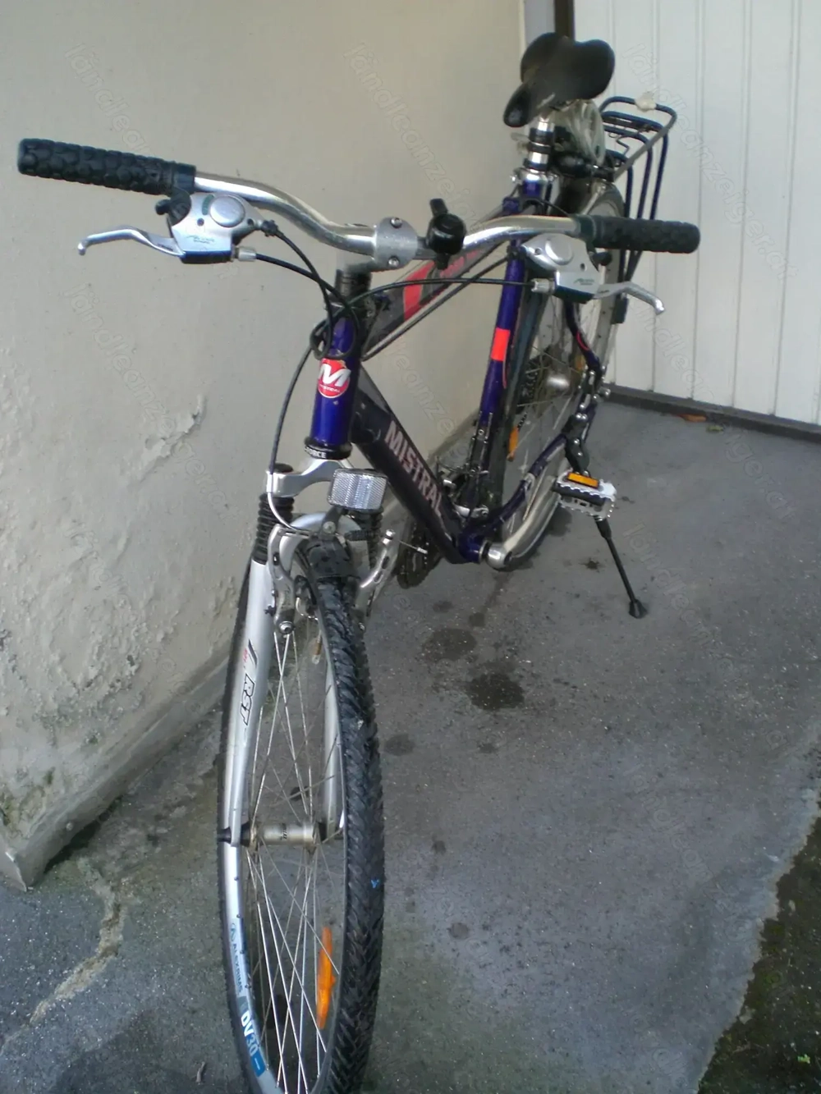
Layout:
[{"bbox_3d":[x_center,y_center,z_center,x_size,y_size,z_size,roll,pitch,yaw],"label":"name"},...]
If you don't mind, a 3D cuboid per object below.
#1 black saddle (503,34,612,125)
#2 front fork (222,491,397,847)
[{"bbox_3d":[0.190,-0.638,1.672,0.148,0.085,0.266,17,43,16],"label":"black saddle"},{"bbox_3d":[-0.116,0.135,1.289,0.152,0.450,0.115,2,24,-18],"label":"front fork"}]

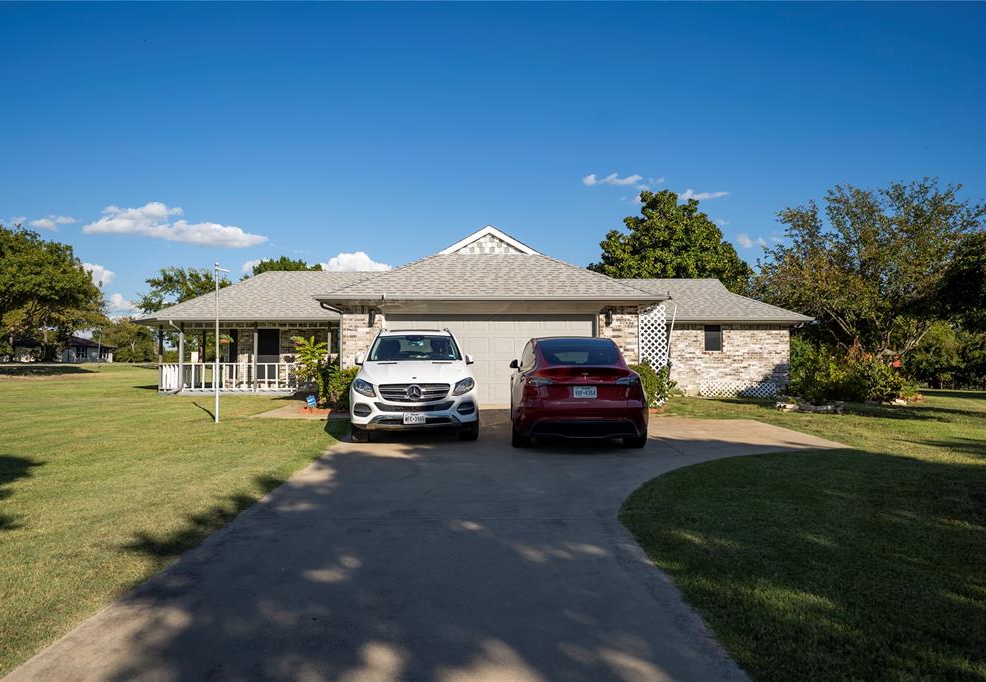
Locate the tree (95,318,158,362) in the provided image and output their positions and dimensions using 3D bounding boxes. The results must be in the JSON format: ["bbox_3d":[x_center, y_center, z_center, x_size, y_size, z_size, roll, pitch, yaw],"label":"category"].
[{"bbox_3d":[-47.263,-0.246,88.014,8.000,6.100,7.500,0,-1,0],"label":"tree"}]

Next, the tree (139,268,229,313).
[{"bbox_3d":[-21.110,-1.527,47.029,7.000,7.300,7.000,0,-1,0],"label":"tree"}]

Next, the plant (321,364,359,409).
[{"bbox_3d":[-3.396,1.017,15.386,0.950,1.000,0.900,0,-1,0],"label":"plant"}]

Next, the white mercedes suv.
[{"bbox_3d":[-1.340,0.654,11.941,1.980,1.780,4.820,0,-1,-6],"label":"white mercedes suv"}]

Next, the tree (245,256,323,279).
[{"bbox_3d":[-13.749,-1.757,45.032,6.500,7.700,6.500,0,-1,0],"label":"tree"}]

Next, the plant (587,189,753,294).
[{"bbox_3d":[8.584,-2.692,33.045,7.800,9.200,7.600,0,-1,0],"label":"plant"}]

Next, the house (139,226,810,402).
[{"bbox_3d":[-0.800,-0.586,22.012,22.000,4.650,13.400,0,-1,0],"label":"house"}]

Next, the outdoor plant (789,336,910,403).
[{"bbox_3d":[11.075,0.721,21.191,3.700,2.050,2.800,0,-1,0],"label":"outdoor plant"}]

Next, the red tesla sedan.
[{"bbox_3d":[1.280,0.722,11.140,1.950,1.620,4.750,0,-1,2],"label":"red tesla sedan"}]

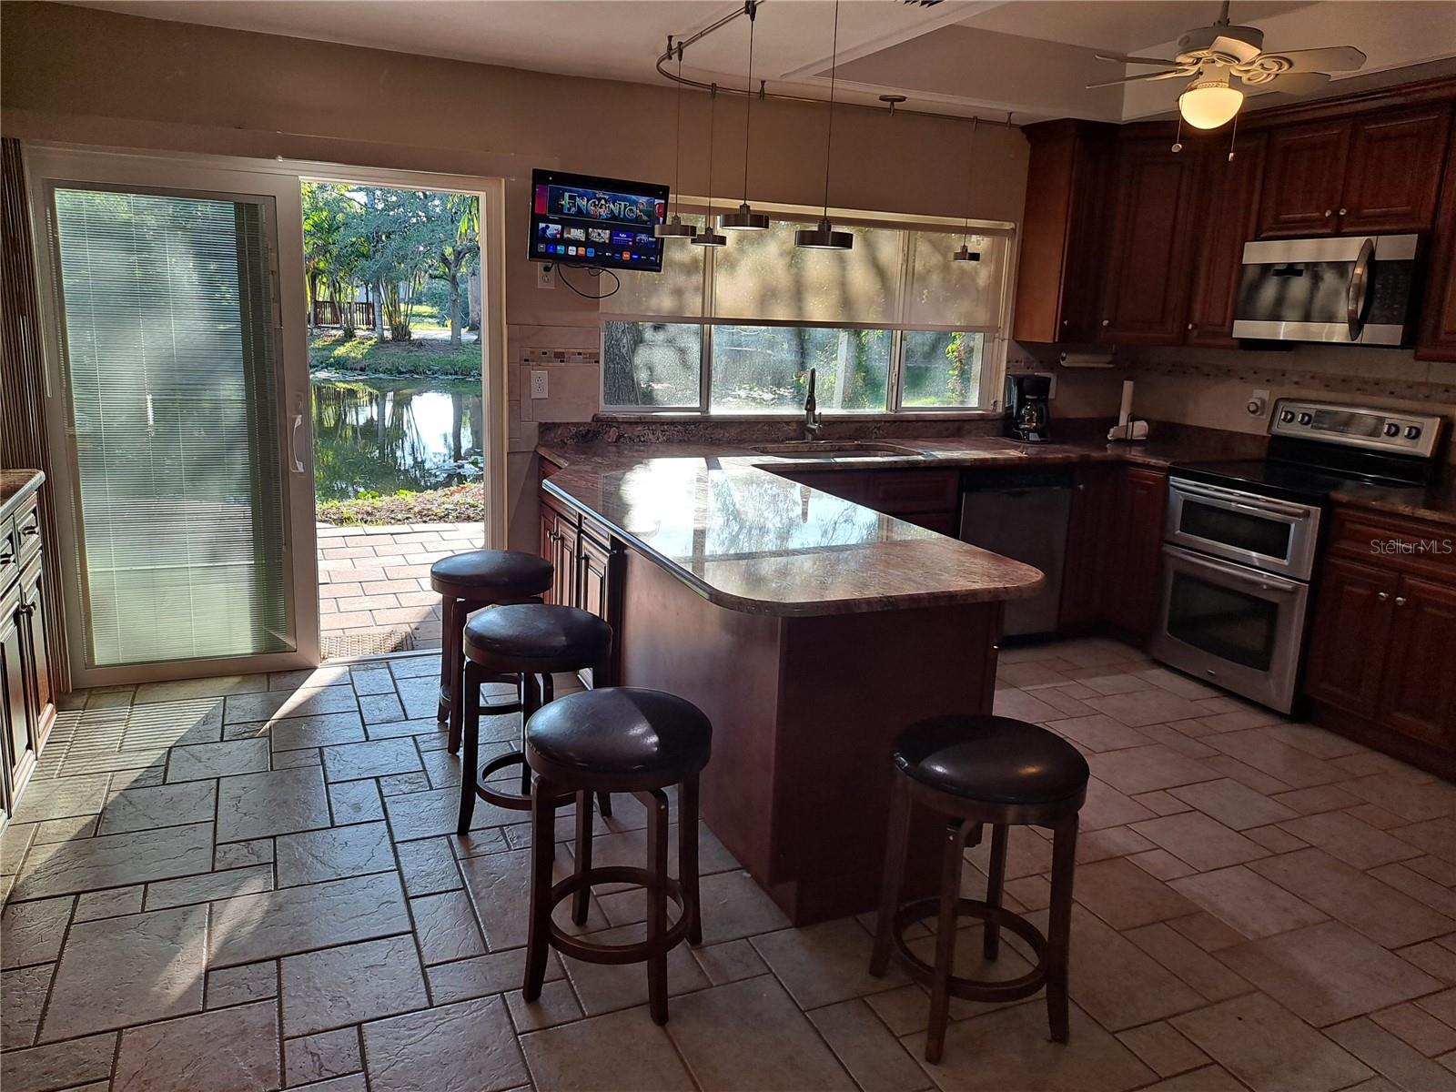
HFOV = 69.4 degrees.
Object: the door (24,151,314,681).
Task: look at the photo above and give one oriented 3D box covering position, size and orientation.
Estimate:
[{"bbox_3d":[-2.081,-0.437,4.046,0.870,1.970,0.080,-3,13,-21],"label":"door"}]

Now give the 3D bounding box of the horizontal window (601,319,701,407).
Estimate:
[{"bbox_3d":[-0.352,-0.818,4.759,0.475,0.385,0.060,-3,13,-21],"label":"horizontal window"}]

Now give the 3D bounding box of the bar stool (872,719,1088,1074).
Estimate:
[{"bbox_3d":[0.538,0.720,2.281,0.400,0.630,0.400,2,12,0],"label":"bar stool"}]

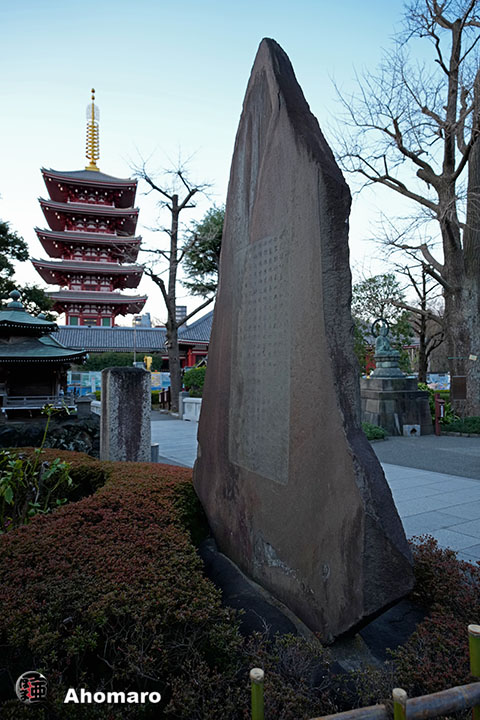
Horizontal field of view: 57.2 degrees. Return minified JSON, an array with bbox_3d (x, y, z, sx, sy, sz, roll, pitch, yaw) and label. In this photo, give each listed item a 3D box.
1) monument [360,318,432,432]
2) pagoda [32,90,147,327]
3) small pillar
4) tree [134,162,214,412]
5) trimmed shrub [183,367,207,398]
[{"bbox_3d":[4.451,0.460,13.192,1.800,3.394,1.800,1,-3,-16],"label":"monument"},{"bbox_3d":[-26.200,-24.335,78.488,17.500,48.300,17.500,1,-3,-16],"label":"pagoda"},{"bbox_3d":[-1.436,0.928,5.566,0.510,1.678,0.510,1,-3,-28],"label":"small pillar"},{"bbox_3d":[-3.103,-3.584,21.169,4.200,12.074,4.000,0,-2,0],"label":"tree"},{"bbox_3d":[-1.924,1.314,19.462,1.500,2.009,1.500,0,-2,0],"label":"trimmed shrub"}]

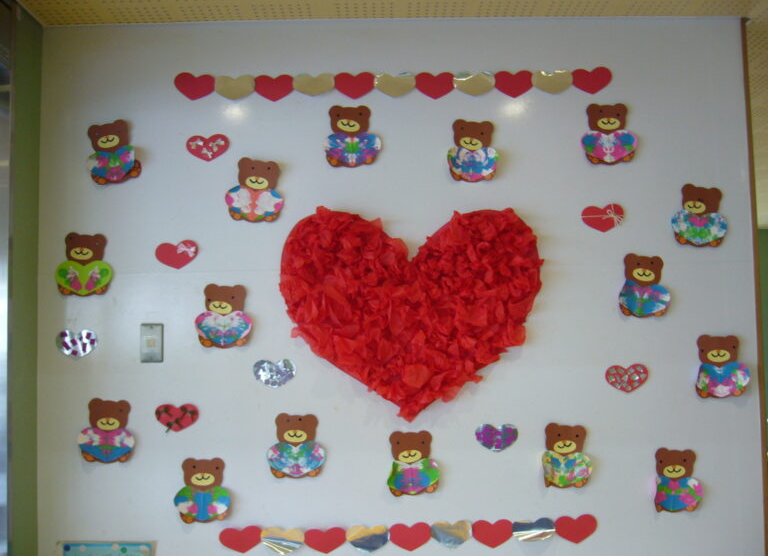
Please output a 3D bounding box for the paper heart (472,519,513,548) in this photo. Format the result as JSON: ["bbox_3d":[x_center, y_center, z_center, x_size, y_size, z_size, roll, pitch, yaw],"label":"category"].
[{"bbox_3d":[0.331,0.777,2.358,0.125,0.090,0.008,-2,-3,-1],"label":"paper heart"}]

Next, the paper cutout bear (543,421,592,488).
[{"bbox_3d":[0.554,0.536,2.343,0.153,0.195,0.025,-1,-4,-1],"label":"paper cutout bear"}]

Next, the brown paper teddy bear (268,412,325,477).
[{"bbox_3d":[-0.262,0.505,2.333,0.179,0.193,0.015,-1,-4,-1],"label":"brown paper teddy bear"}]

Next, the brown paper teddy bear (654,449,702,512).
[{"bbox_3d":[0.907,0.620,2.374,0.150,0.201,0.020,0,-3,-1],"label":"brown paper teddy bear"}]

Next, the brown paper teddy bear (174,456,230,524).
[{"bbox_3d":[-0.548,0.641,2.341,0.170,0.198,0.020,2,-3,-1],"label":"brown paper teddy bear"}]

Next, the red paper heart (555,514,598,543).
[{"bbox_3d":[0.579,0.756,2.337,0.130,0.087,0.010,-1,-4,-1],"label":"red paper heart"}]

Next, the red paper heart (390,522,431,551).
[{"bbox_3d":[0.080,0.778,2.331,0.125,0.085,0.010,-1,-4,-1],"label":"red paper heart"}]

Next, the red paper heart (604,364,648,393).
[{"bbox_3d":[0.737,0.306,2.357,0.132,0.086,0.008,-1,-4,-1],"label":"red paper heart"}]

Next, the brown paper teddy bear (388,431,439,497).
[{"bbox_3d":[0.092,0.567,2.359,0.160,0.197,0.020,-3,-3,-1],"label":"brown paper teddy bear"}]

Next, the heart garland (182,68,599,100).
[{"bbox_3d":[0.030,-0.609,2.430,1.374,0.105,0.012,0,-3,-1],"label":"heart garland"}]

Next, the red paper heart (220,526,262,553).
[{"bbox_3d":[-0.428,0.783,2.327,0.129,0.079,0.010,-1,-4,-1],"label":"red paper heart"}]

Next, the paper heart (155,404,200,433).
[{"bbox_3d":[-0.626,0.424,2.348,0.133,0.085,0.010,-1,-4,-1],"label":"paper heart"}]

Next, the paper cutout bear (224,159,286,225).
[{"bbox_3d":[-0.395,-0.268,2.381,0.182,0.198,0.015,-1,-4,-1],"label":"paper cutout bear"}]

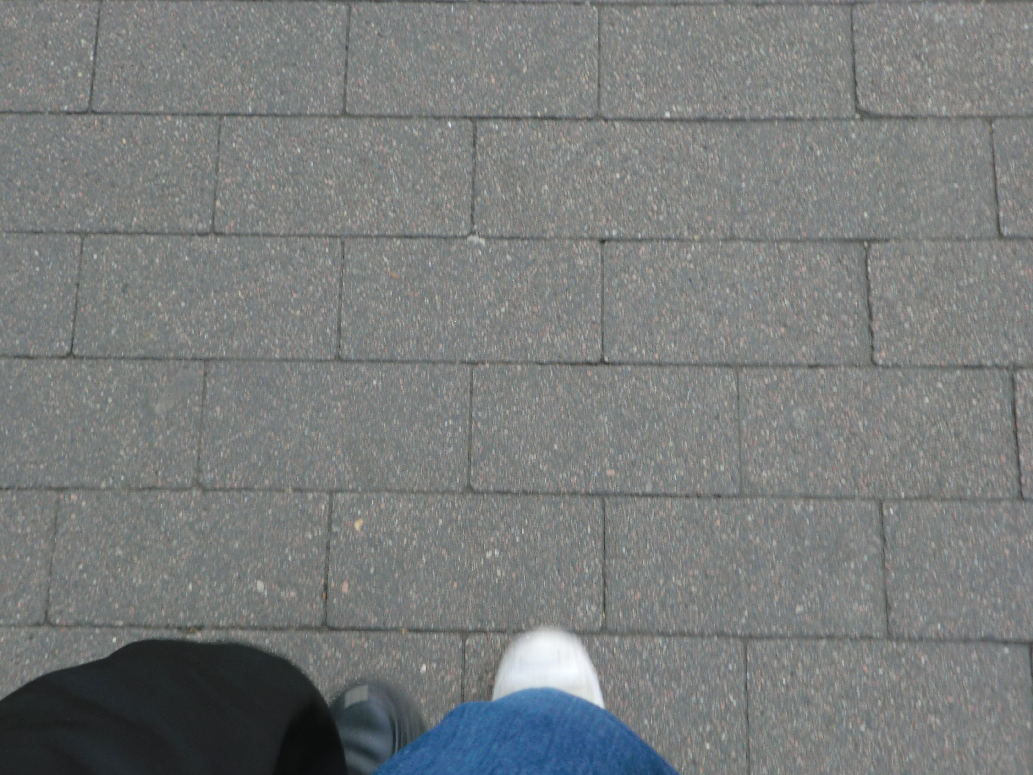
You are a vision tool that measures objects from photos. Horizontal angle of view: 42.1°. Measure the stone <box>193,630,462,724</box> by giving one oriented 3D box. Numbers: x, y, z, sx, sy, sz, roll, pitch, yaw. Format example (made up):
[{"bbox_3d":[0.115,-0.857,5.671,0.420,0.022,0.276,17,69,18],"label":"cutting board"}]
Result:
[{"bbox_3d":[-0.139,0.234,1.004,0.202,0.065,0.101,1,77,1],"label":"stone"}]

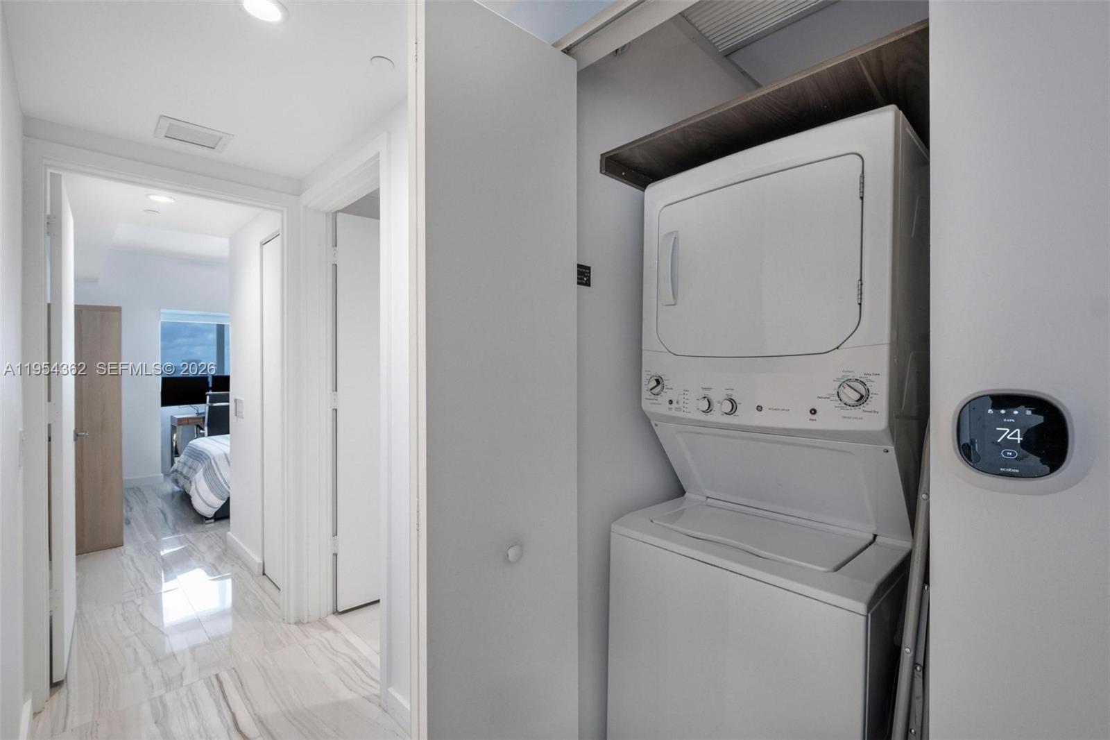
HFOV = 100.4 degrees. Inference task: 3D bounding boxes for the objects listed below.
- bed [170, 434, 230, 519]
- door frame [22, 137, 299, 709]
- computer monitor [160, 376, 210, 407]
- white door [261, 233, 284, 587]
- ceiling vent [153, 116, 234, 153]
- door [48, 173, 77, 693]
[{"bbox_3d":[-2.828,0.962,5.084,1.650,0.480,1.980,1,1,45],"label":"bed"},{"bbox_3d":[-1.736,0.222,2.159,0.140,2.210,0.965,1,1,45],"label":"door frame"},{"bbox_3d":[-4.270,0.258,5.357,0.050,0.335,0.520,1,1,25],"label":"computer monitor"},{"bbox_3d":[-1.642,0.257,2.766,0.560,2.105,0.040,1,1,45],"label":"white door"},{"bbox_3d":[-1.533,-0.988,1.965,0.250,0.020,0.235,1,1,45],"label":"ceiling vent"},{"bbox_3d":[-2.336,0.252,2.208,0.780,2.118,0.040,1,1,45],"label":"door"}]

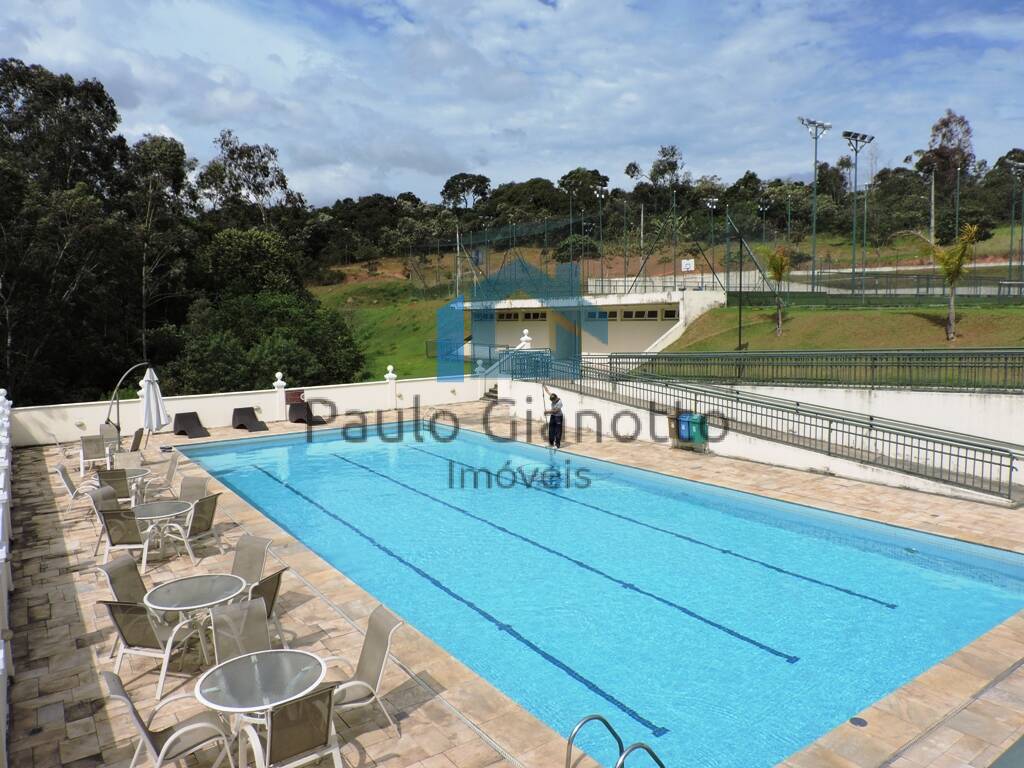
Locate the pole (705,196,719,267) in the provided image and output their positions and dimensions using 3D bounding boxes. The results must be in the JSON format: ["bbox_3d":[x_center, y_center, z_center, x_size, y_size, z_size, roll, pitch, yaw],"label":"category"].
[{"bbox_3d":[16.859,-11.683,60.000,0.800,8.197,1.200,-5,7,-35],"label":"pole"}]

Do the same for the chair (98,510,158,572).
[{"bbox_3d":[-5.642,2.268,10.505,0.590,0.990,0.740,-1,6,-3],"label":"chair"}]

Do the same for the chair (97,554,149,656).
[{"bbox_3d":[-4.441,2.682,8.570,0.710,1.060,0.600,0,6,8],"label":"chair"}]

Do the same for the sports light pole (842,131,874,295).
[{"bbox_3d":[16.833,-8.237,34.795,2.100,8.483,0.550,-5,7,-35],"label":"sports light pole"}]

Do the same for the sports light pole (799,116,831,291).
[{"bbox_3d":[13.479,-7.800,31.600,2.100,8.384,0.550,-5,7,-35],"label":"sports light pole"}]

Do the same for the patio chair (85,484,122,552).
[{"bbox_3d":[-6.229,2.200,11.340,0.790,0.970,0.600,0,6,14],"label":"patio chair"}]

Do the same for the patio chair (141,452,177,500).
[{"bbox_3d":[-7.623,2.104,15.323,0.710,1.060,0.600,-4,6,-26],"label":"patio chair"}]

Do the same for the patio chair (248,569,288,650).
[{"bbox_3d":[-2.870,2.512,7.661,0.790,0.970,0.600,2,6,25],"label":"patio chair"}]

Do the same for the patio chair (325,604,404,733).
[{"bbox_3d":[-1.445,2.618,6.361,0.790,0.970,0.600,-4,6,-24],"label":"patio chair"}]

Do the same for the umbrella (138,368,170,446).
[{"bbox_3d":[-11.230,0.739,22.335,0.750,2.471,0.720,-5,7,-35],"label":"umbrella"}]

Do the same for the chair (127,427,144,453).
[{"bbox_3d":[-9.586,1.631,17.582,0.790,0.970,0.600,-2,6,-7],"label":"chair"}]

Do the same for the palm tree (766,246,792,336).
[{"bbox_3d":[9.392,-3.254,24.842,0.950,3.158,0.950,1,6,21],"label":"palm tree"}]

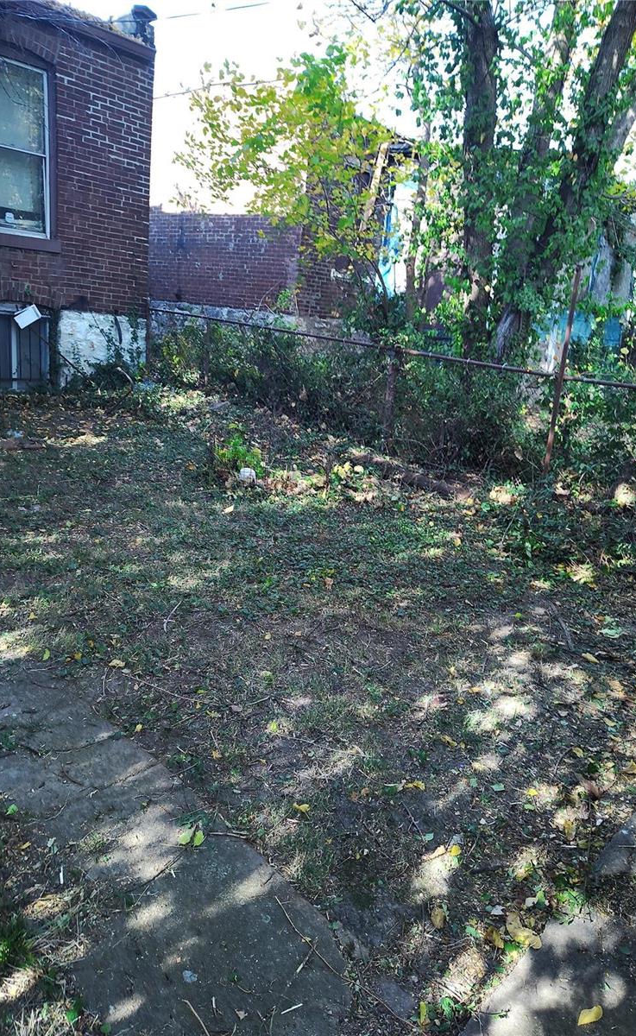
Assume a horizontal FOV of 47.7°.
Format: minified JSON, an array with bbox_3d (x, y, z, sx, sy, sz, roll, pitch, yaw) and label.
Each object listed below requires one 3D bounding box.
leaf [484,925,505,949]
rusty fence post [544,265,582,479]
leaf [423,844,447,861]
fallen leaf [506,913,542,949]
[{"bbox_3d":[0.443,1.056,1.804,0.045,0.022,0.063,-1,18,-24],"label":"leaf"},{"bbox_3d":[2.443,-1.431,7.197,0.055,2.080,0.055,-9,19,-43],"label":"rusty fence post"},{"bbox_3d":[0.338,0.967,2.069,0.089,0.022,0.040,-6,20,-38],"label":"leaf"},{"bbox_3d":[0.520,1.054,1.837,0.073,0.026,0.112,3,16,-13],"label":"fallen leaf"}]

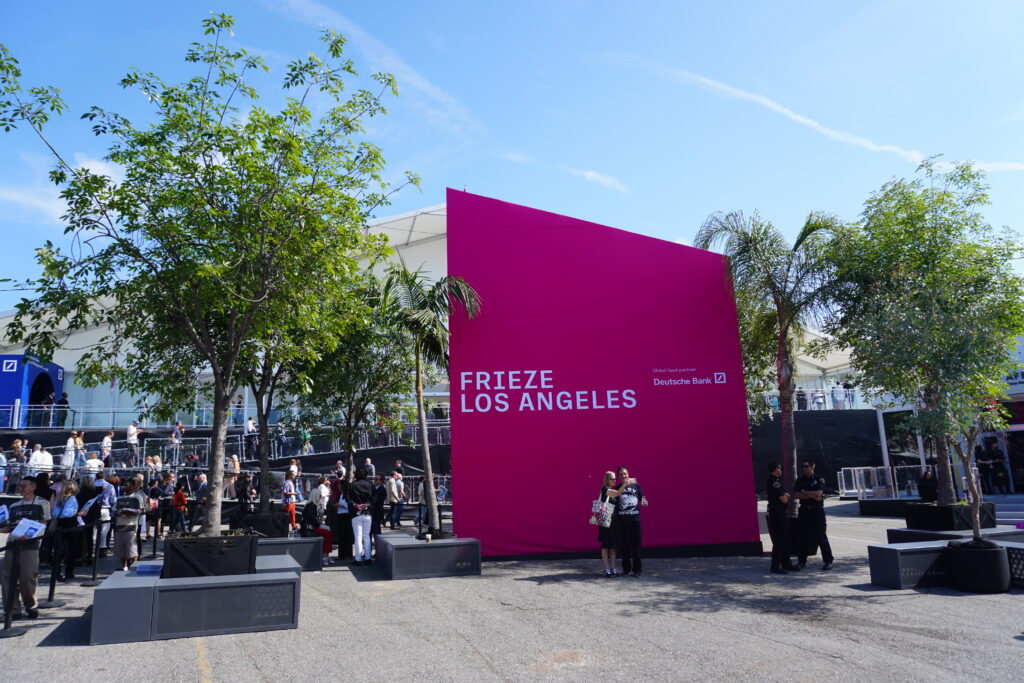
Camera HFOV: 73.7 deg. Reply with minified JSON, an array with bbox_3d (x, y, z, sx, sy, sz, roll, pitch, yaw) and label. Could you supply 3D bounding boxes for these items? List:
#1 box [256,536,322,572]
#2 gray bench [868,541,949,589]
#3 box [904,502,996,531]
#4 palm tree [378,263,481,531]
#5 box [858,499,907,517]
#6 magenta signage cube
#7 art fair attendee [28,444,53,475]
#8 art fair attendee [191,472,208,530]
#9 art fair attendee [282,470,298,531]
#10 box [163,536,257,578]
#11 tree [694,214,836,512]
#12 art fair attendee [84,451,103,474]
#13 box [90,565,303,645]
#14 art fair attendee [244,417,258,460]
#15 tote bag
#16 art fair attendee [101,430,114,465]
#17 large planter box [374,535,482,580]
[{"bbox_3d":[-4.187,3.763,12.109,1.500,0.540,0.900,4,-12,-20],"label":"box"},{"bbox_3d":[5.928,3.185,9.793,1.470,0.530,0.500,1,-12,-18],"label":"gray bench"},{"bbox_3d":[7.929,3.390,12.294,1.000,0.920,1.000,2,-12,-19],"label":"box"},{"bbox_3d":[-1.525,0.980,12.556,1.870,5.050,1.800,2,-12,-20],"label":"palm tree"},{"bbox_3d":[14.716,6.302,25.673,1.900,0.540,2.100,4,-12,-20],"label":"box"},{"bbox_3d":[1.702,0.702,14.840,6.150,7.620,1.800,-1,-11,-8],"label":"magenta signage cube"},{"bbox_3d":[-15.390,4.210,22.213,0.550,1.700,0.400,3,-12,-26],"label":"art fair attendee"},{"bbox_3d":[-10.100,5.220,22.200,0.450,1.750,0.500,-2,-11,0],"label":"art fair attendee"},{"bbox_3d":[-6.583,4.705,20.219,0.450,1.750,0.480,-1,-11,-6],"label":"art fair attendee"},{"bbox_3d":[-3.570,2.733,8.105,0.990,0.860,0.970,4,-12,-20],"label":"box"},{"bbox_3d":[5.666,0.352,14.273,3.300,6.400,3.100,-2,-11,0],"label":"tree"},{"bbox_3d":[-15.100,4.880,24.850,0.560,1.680,0.380,-1,-11,-5],"label":"art fair attendee"},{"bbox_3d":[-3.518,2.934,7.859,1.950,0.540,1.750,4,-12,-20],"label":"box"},{"bbox_3d":[-10.420,3.870,27.300,0.420,1.730,0.500,-1,-11,-8],"label":"art fair attendee"},{"bbox_3d":[1.446,2.755,11.030,0.390,0.460,0.130,4,-11,8],"label":"tote bag"},{"bbox_3d":[-14.811,4.101,24.981,0.420,1.680,0.480,1,-12,-17],"label":"art fair attendee"},{"bbox_3d":[-1.514,3.835,12.298,1.480,0.540,1.950,1,-11,-15],"label":"large planter box"}]

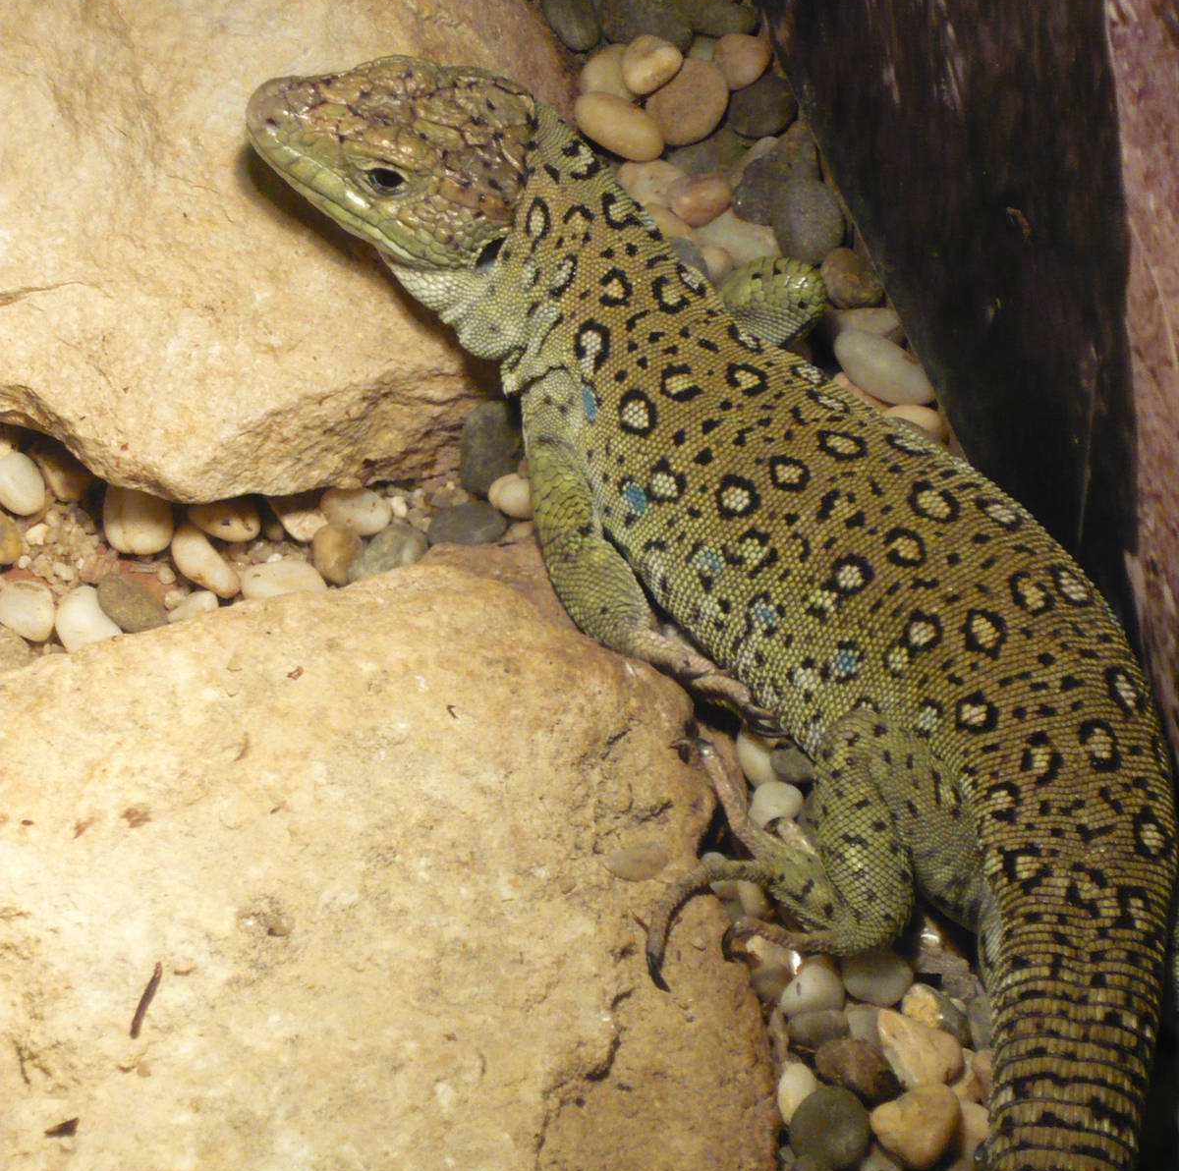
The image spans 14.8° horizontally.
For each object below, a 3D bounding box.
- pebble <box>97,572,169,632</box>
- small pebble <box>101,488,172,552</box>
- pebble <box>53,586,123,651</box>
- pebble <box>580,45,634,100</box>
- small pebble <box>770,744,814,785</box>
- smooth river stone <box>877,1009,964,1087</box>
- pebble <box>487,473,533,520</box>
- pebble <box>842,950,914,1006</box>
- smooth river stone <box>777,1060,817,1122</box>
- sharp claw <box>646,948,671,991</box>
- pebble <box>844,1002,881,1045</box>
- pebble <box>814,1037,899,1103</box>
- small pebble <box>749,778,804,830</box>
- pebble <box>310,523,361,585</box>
[{"bbox_3d":[-0.096,0.004,0.957,0.020,0.007,0.011,35,60,31],"label":"pebble"},{"bbox_3d":[-0.096,-0.015,0.961,0.015,0.011,0.021,-7,50,-2],"label":"small pebble"},{"bbox_3d":[-0.097,0.007,0.884,0.013,0.009,0.018,-17,50,-14],"label":"pebble"},{"bbox_3d":[0.005,-0.118,1.054,0.014,0.009,0.019,7,50,12],"label":"pebble"},{"bbox_3d":[0.041,0.036,0.914,0.011,0.005,0.009,20,54,22],"label":"small pebble"},{"bbox_3d":[0.060,0.083,0.816,0.013,0.009,0.020,-26,53,-21],"label":"smooth river stone"},{"bbox_3d":[-0.015,-0.018,0.906,0.010,0.007,0.011,-26,53,-21],"label":"pebble"},{"bbox_3d":[0.055,0.074,0.868,0.014,0.009,0.013,25,56,22],"label":"pebble"},{"bbox_3d":[0.037,0.090,0.809,0.008,0.006,0.014,-1,48,-1],"label":"smooth river stone"},{"bbox_3d":[0.011,0.064,0.752,0.002,0.003,0.008,-28,72,-18],"label":"sharp claw"},{"bbox_3d":[0.050,0.080,0.818,0.009,0.006,0.010,-30,55,-24],"label":"pebble"},{"bbox_3d":[0.050,0.091,0.855,0.019,0.008,0.011,30,58,25],"label":"pebble"},{"bbox_3d":[0.035,0.041,0.853,0.010,0.007,0.012,19,51,16],"label":"small pebble"},{"bbox_3d":[-0.047,-0.006,0.839,0.009,0.008,0.014,-9,50,-4],"label":"pebble"}]

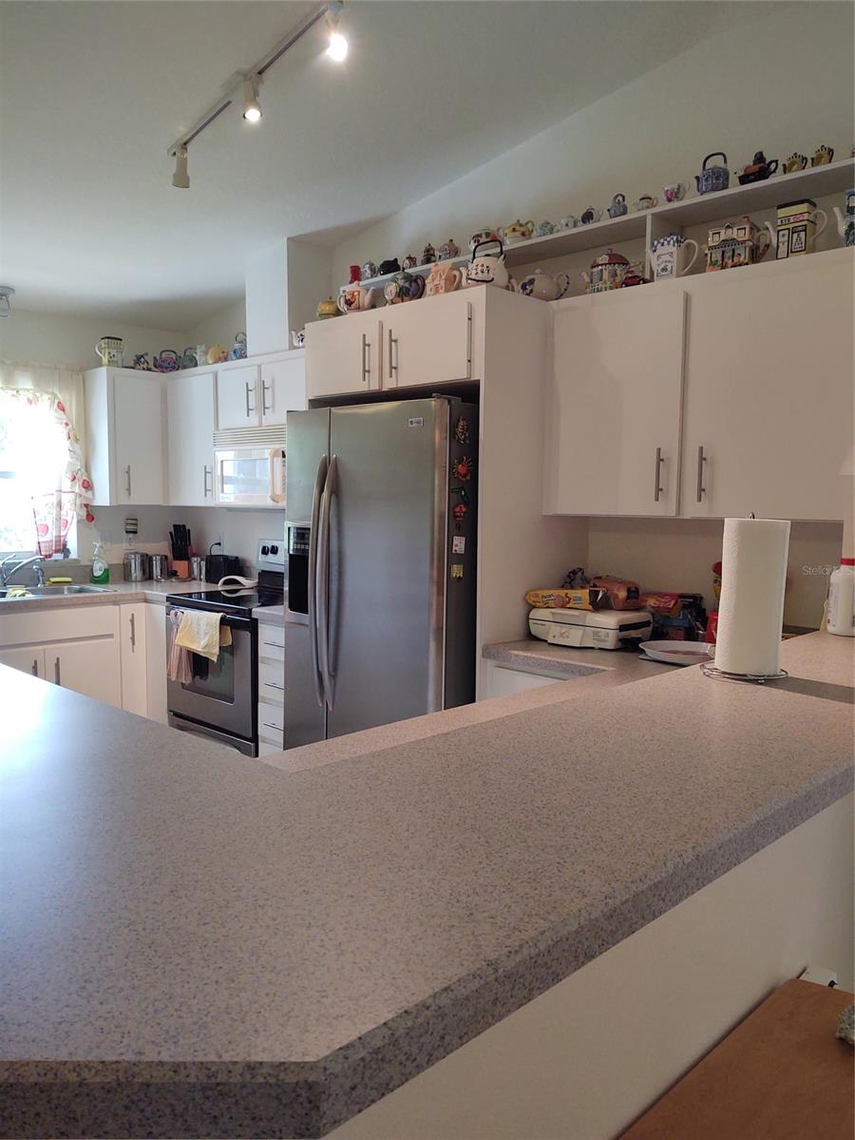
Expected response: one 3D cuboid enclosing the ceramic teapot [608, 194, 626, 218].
[{"bbox_3d":[0.682,-1.299,3.206,0.088,0.103,0.060,4,6,41],"label":"ceramic teapot"}]

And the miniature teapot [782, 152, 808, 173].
[{"bbox_3d":[1.142,-1.252,2.763,0.083,0.086,0.050,5,6,43],"label":"miniature teapot"}]

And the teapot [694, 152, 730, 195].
[{"bbox_3d":[0.951,-1.308,2.961,0.125,0.162,0.090,4,6,38],"label":"teapot"}]

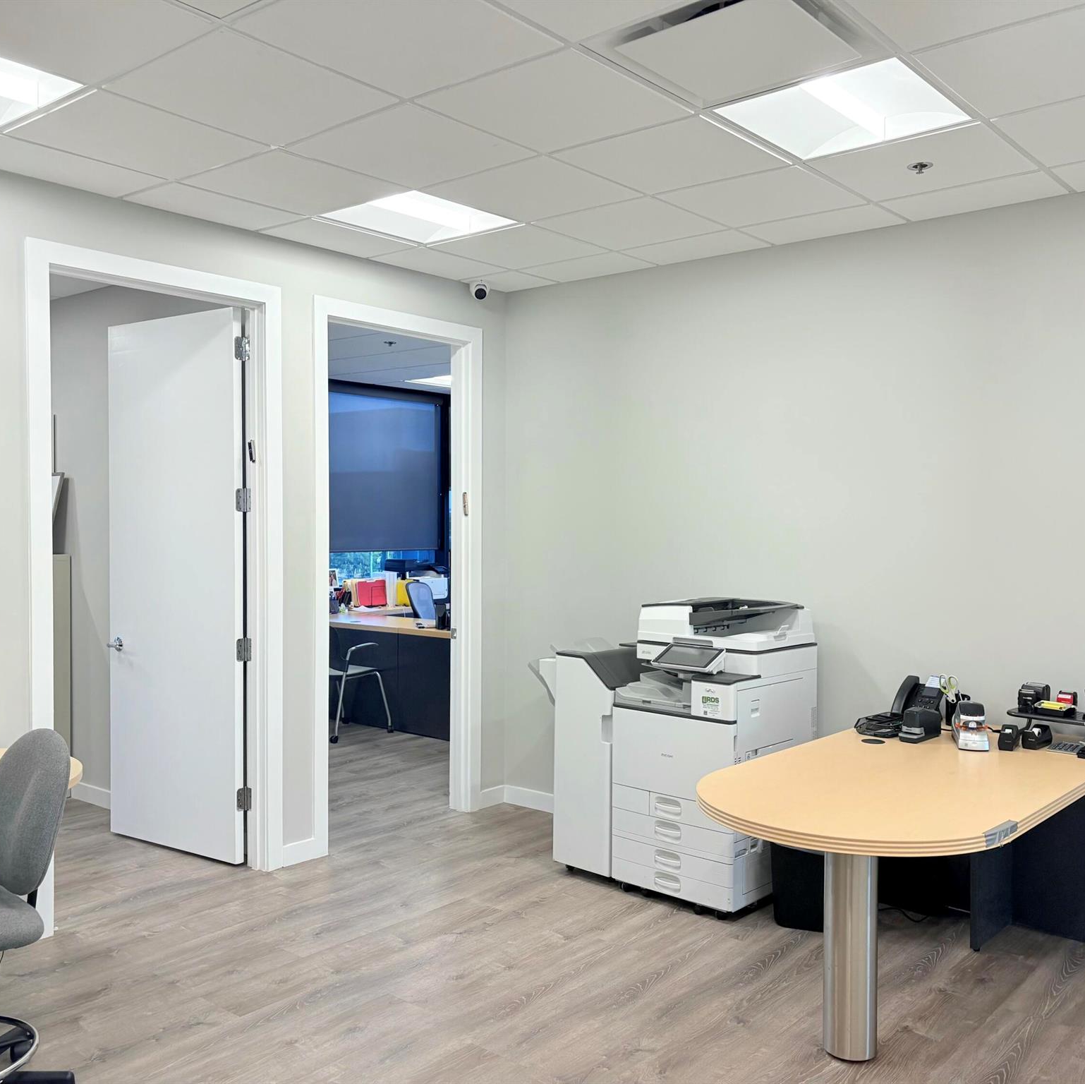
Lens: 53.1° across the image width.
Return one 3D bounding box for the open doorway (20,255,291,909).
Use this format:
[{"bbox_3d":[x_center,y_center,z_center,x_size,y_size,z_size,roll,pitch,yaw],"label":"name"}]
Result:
[{"bbox_3d":[-1.539,0.172,4.365,0.170,2.540,1.107,2,2,40],"label":"open doorway"}]

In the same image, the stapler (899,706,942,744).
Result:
[{"bbox_3d":[1.400,0.671,4.012,0.080,0.108,0.190,2,2,40],"label":"stapler"}]

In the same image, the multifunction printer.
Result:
[{"bbox_3d":[0.576,0.854,4.727,0.986,1.180,0.705,2,2,40],"label":"multifunction printer"}]

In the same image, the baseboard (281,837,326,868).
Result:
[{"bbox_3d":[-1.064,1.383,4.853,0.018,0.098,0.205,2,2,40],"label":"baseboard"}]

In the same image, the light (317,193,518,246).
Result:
[{"bbox_3d":[-0.502,-1.333,4.399,0.590,0.080,0.590,2,2,40],"label":"light"}]

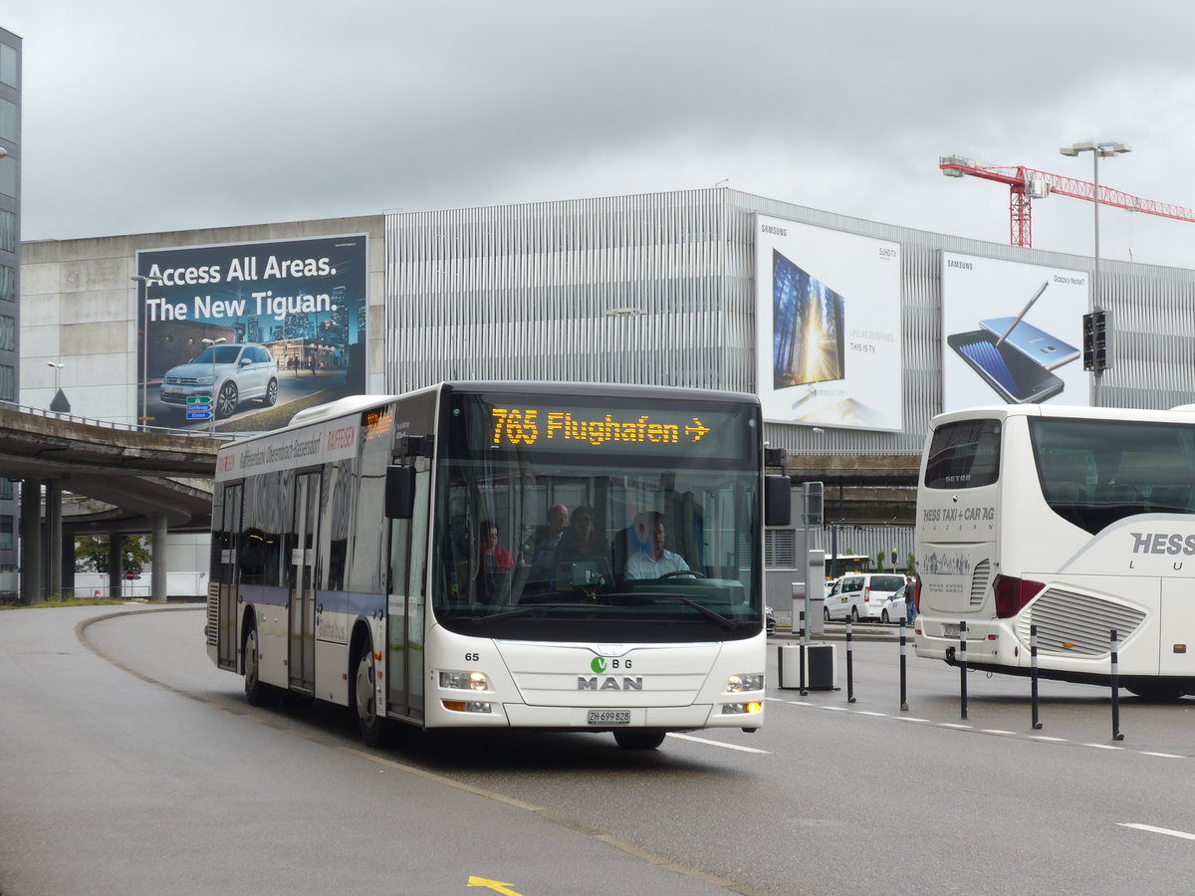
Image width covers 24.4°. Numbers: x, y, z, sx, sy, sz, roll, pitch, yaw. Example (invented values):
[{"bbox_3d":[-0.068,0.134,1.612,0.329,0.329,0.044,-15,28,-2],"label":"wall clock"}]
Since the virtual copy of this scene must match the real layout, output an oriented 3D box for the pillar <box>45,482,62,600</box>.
[{"bbox_3d":[-23.364,4.044,119.000,0.670,5.100,0.670,1,-3,-16],"label":"pillar"}]

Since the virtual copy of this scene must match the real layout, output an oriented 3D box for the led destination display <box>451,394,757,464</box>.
[{"bbox_3d":[0.046,-0.127,19.590,2.150,0.430,0.150,2,-3,-16],"label":"led destination display"}]

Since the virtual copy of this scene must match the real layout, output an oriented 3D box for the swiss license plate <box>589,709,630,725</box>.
[{"bbox_3d":[0.085,1.884,19.330,0.305,0.088,0.020,2,-3,-16],"label":"swiss license plate"}]

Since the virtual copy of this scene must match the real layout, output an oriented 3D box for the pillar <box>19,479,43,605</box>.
[{"bbox_3d":[-22.959,3.826,112.000,0.800,5.100,0.800,1,-3,-16],"label":"pillar"}]

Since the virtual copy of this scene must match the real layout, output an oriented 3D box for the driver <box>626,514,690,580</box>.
[{"bbox_3d":[0.475,1.080,20.820,0.550,1.220,0.750,2,-3,-16],"label":"driver"}]

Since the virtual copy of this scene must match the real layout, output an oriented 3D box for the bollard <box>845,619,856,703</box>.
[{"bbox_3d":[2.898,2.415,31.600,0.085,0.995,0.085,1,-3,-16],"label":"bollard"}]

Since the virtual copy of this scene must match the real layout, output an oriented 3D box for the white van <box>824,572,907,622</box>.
[{"bbox_3d":[11.070,6.230,114.600,1.920,1.950,4.950,1,-3,-18],"label":"white van"}]

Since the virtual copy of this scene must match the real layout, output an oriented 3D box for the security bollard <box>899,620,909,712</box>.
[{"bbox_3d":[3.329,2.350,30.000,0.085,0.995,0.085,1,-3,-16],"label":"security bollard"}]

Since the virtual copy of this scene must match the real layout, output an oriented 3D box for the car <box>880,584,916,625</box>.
[{"bbox_3d":[12.480,6.010,107.000,1.780,1.580,4.200,1,-3,-18],"label":"car"}]

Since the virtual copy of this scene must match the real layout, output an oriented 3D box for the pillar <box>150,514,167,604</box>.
[{"bbox_3d":[-19.968,5.009,126.000,0.710,4.070,0.710,1,-3,-16],"label":"pillar"}]

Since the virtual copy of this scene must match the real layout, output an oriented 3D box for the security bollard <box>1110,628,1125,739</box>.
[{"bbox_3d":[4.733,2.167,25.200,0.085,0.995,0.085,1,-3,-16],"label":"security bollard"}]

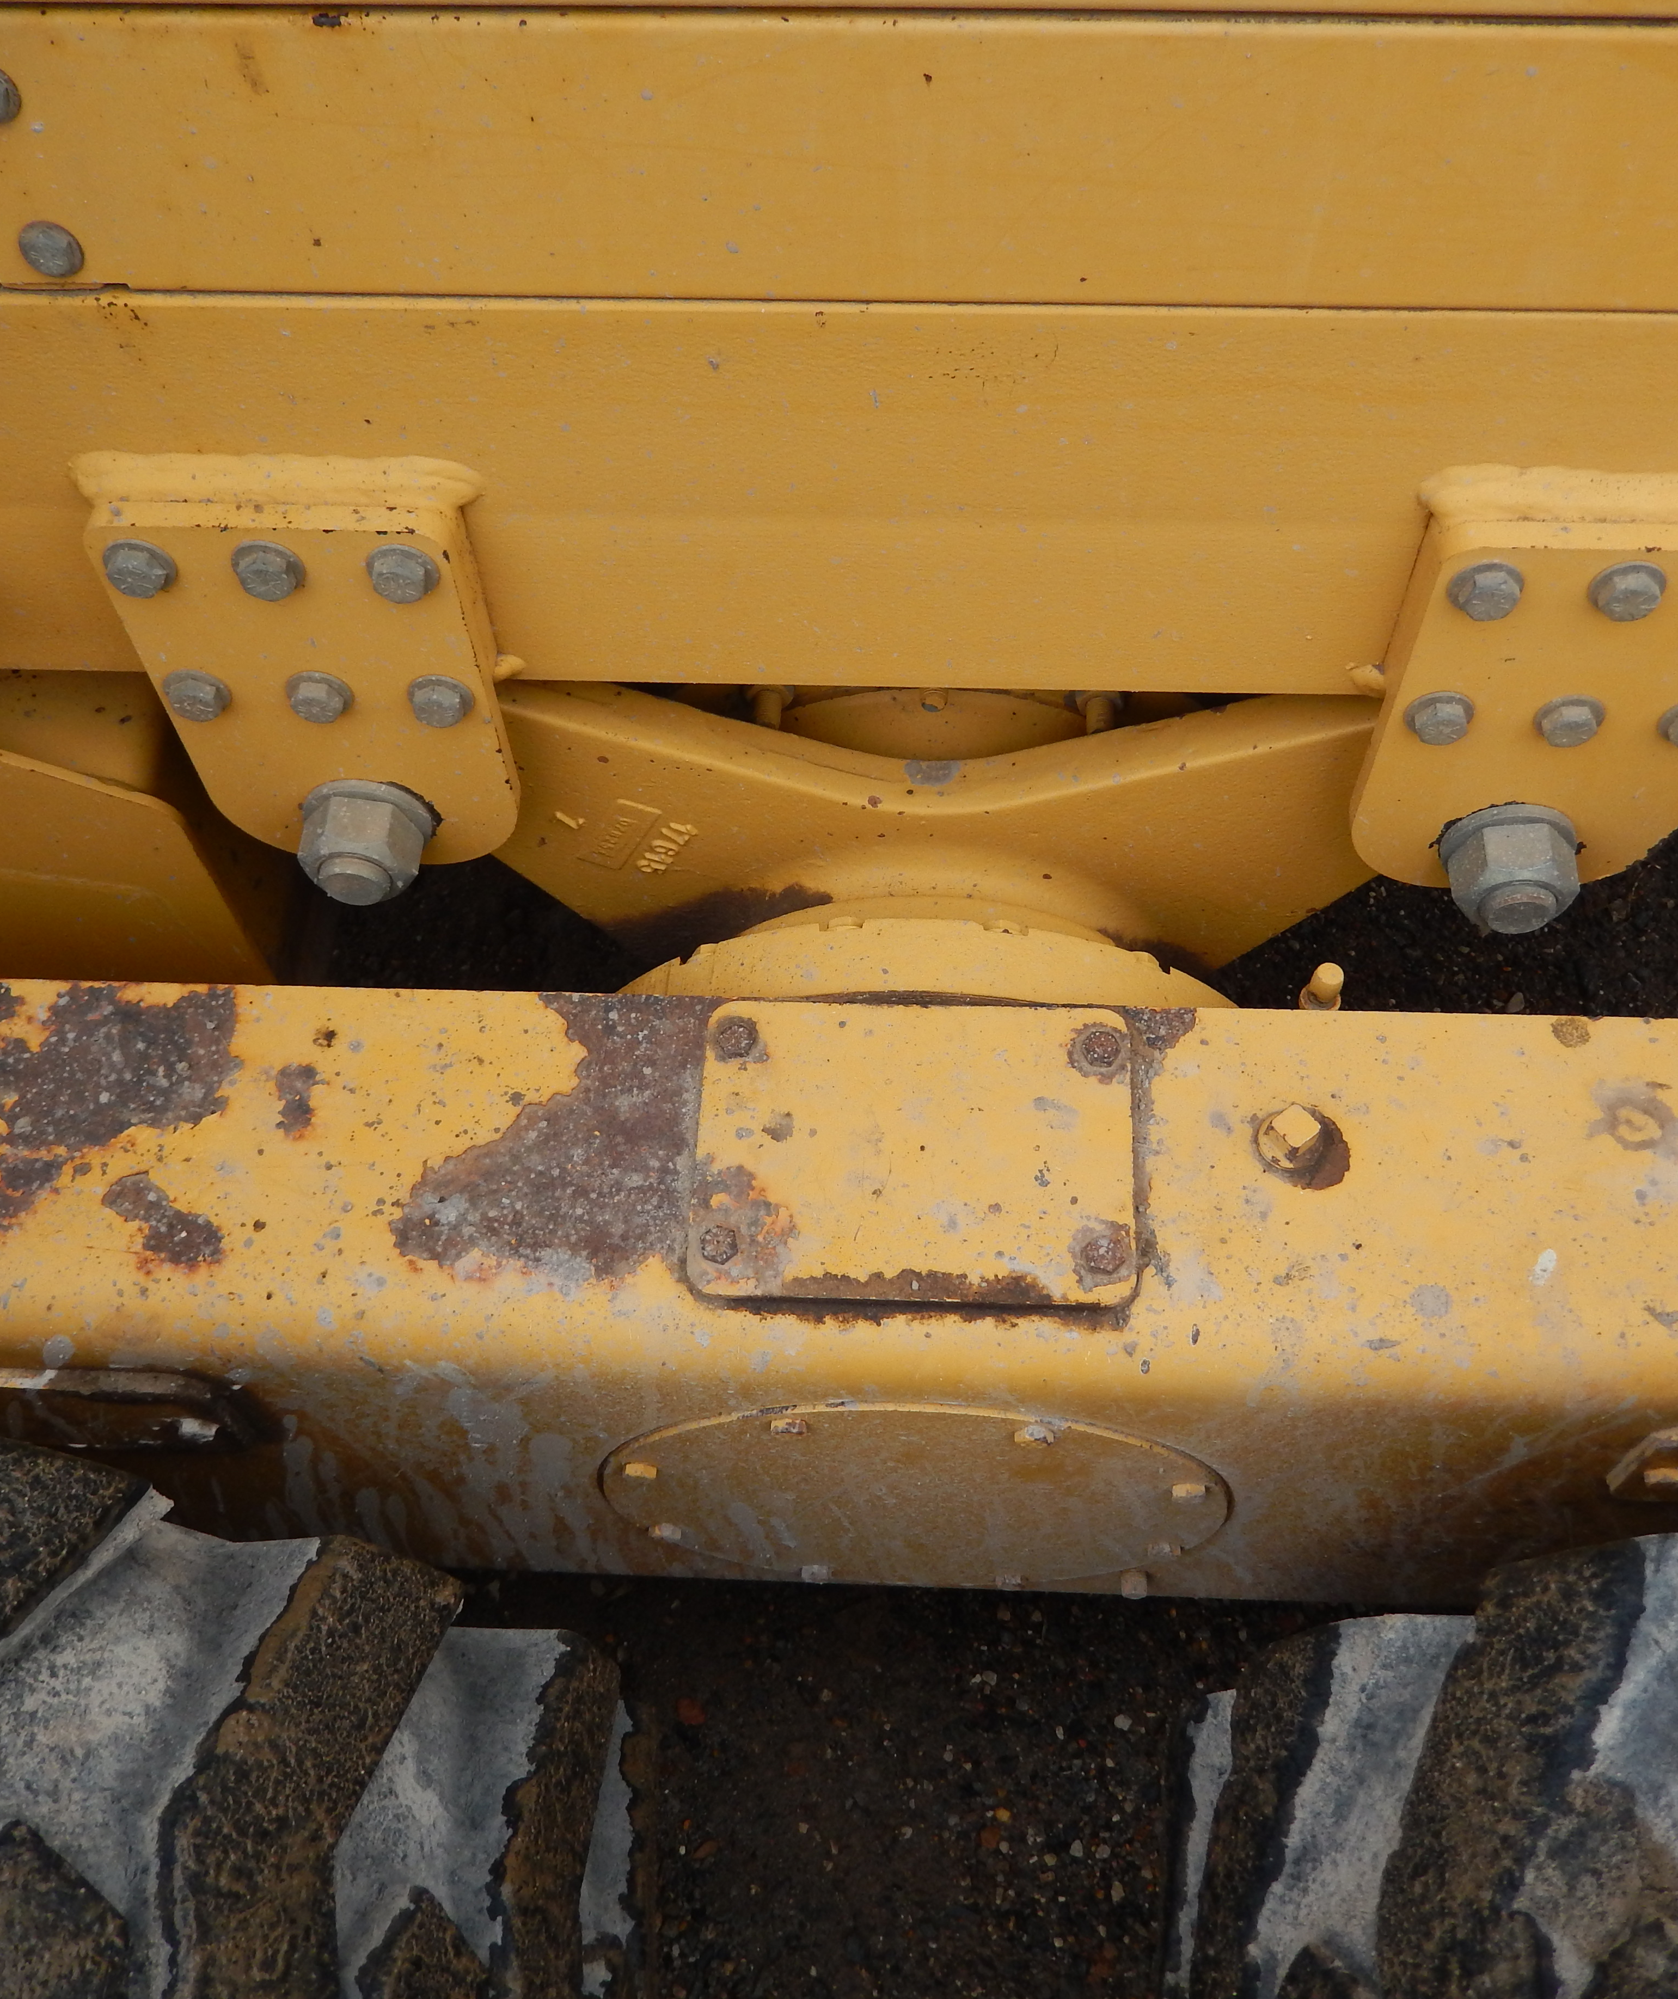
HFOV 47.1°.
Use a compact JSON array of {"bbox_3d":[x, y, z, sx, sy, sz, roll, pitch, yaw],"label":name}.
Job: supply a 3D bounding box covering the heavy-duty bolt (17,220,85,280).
[{"bbox_3d":[-0.339,-0.319,0.826,0.027,0.027,0.011,2,58,2],"label":"heavy-duty bolt"}]

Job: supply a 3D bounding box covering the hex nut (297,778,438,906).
[{"bbox_3d":[-0.268,-0.080,1.080,0.072,0.071,0.045,2,58,2],"label":"hex nut"}]

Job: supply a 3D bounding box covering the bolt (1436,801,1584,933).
[{"bbox_3d":[0.369,-0.064,1.051,0.072,0.071,0.045,2,58,2],"label":"bolt"}]

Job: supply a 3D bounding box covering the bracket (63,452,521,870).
[{"bbox_3d":[-0.266,-0.170,1.018,0.182,0.267,0.041,2,58,2],"label":"bracket"}]

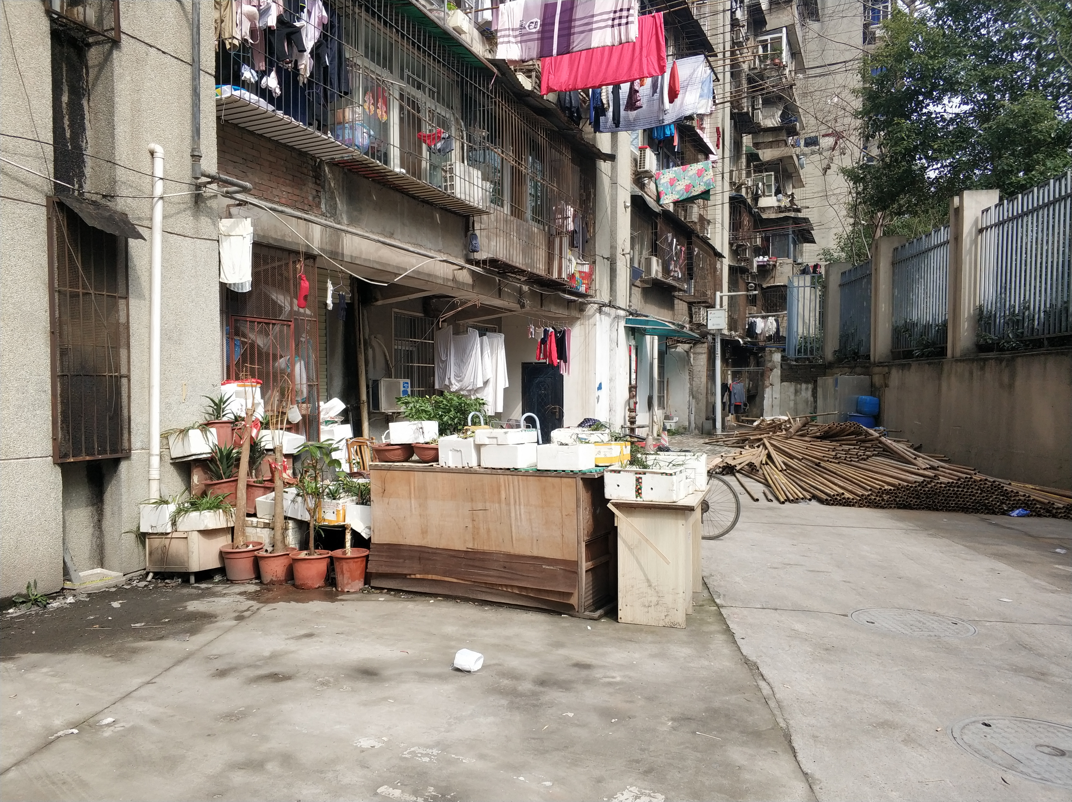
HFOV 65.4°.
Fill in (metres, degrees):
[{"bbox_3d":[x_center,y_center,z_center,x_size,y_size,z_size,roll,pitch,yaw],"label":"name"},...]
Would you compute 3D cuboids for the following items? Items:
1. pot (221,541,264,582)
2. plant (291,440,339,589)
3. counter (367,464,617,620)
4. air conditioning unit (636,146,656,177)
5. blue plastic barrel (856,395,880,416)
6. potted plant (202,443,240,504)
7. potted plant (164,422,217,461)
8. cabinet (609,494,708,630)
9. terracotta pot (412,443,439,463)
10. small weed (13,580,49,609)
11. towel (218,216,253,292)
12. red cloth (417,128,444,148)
[{"bbox_3d":[-2.232,1.224,6.335,0.335,0.235,0.335,0,2,-19],"label":"pot"},{"bbox_3d":[-1.626,0.823,6.164,0.350,1.080,0.330,0,2,0],"label":"plant"},{"bbox_3d":[-0.289,0.918,5.961,1.730,0.910,0.580,1,2,24],"label":"counter"},{"bbox_3d":[2.548,-5.519,19.300,0.280,0.550,0.760,1,1,25],"label":"air conditioning unit"},{"bbox_3d":[7.157,0.096,18.000,0.460,0.420,0.440,1,1,27],"label":"blue plastic barrel"},{"bbox_3d":[-2.493,0.578,6.623,0.240,0.500,0.320,1,2,25],"label":"potted plant"},{"bbox_3d":[-2.817,0.331,6.811,0.280,0.290,0.330,1,2,21],"label":"potted plant"},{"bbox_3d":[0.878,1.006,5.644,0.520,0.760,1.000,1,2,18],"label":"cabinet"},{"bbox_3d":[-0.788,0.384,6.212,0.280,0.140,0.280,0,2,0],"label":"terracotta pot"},{"bbox_3d":[-3.495,1.337,5.780,0.220,0.150,0.200,0,2,-34],"label":"small weed"},{"bbox_3d":[-2.720,-1.332,7.568,0.320,0.670,0.080,0,2,8],"label":"towel"},{"bbox_3d":[-1.310,-3.265,10.366,0.340,0.250,0.100,1,2,25],"label":"red cloth"}]

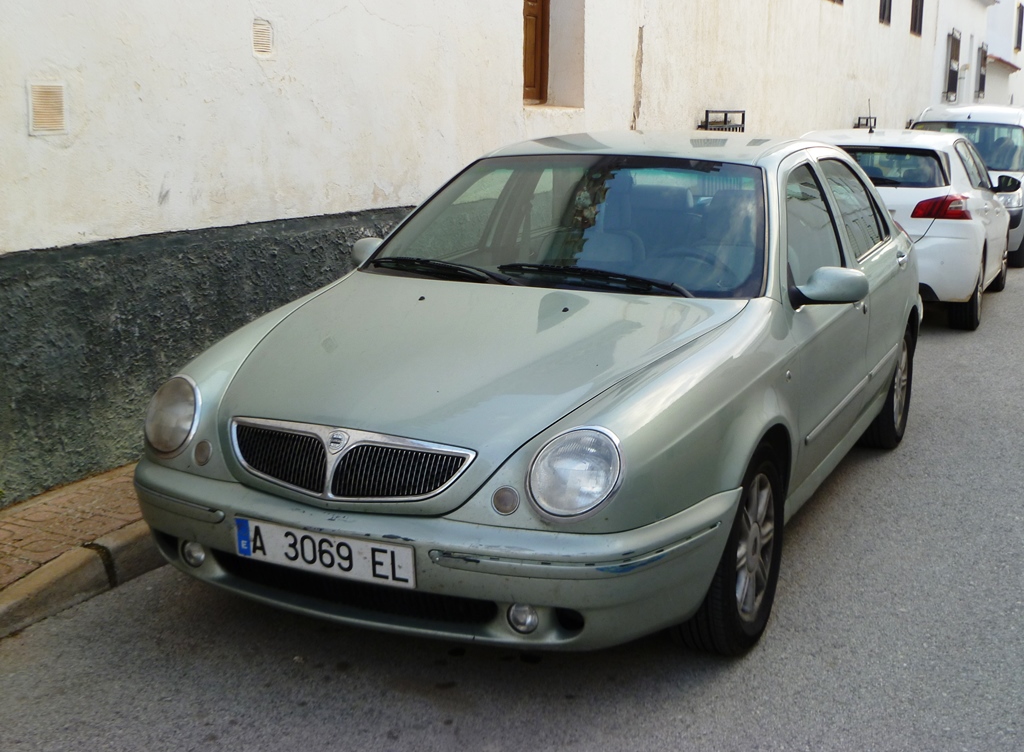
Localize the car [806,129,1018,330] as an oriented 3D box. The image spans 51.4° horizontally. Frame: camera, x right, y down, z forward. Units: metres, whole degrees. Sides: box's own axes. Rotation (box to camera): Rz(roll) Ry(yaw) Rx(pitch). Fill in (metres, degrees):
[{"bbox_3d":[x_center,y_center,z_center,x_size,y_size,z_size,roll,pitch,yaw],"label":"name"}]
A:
[{"bbox_3d":[3.296,-1.383,9.327,1.810,1.457,4.253,6,13,28],"label":"car"}]

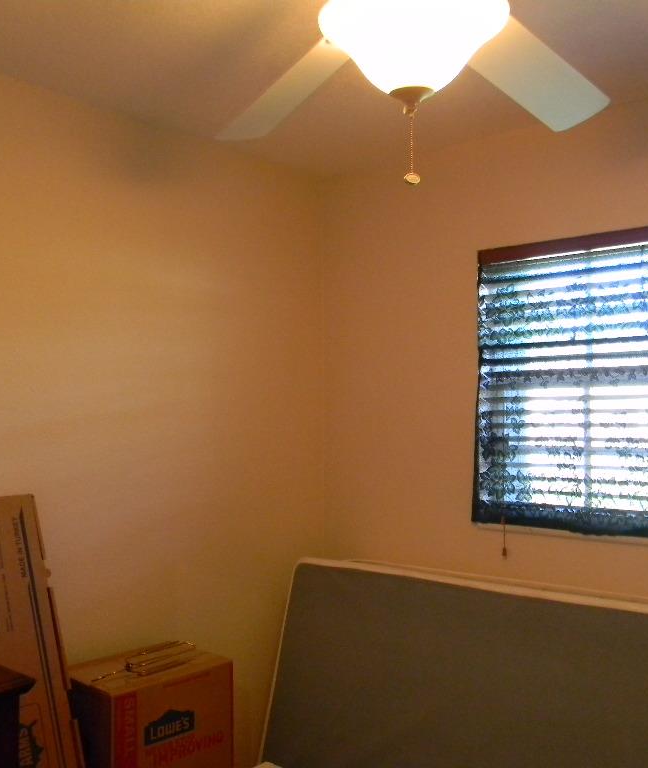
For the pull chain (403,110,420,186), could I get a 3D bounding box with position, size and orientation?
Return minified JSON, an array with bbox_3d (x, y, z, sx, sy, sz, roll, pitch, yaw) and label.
[{"bbox_3d":[0.144,-0.386,1.360,0.026,0.121,0.025,-1,-2,6],"label":"pull chain"}]

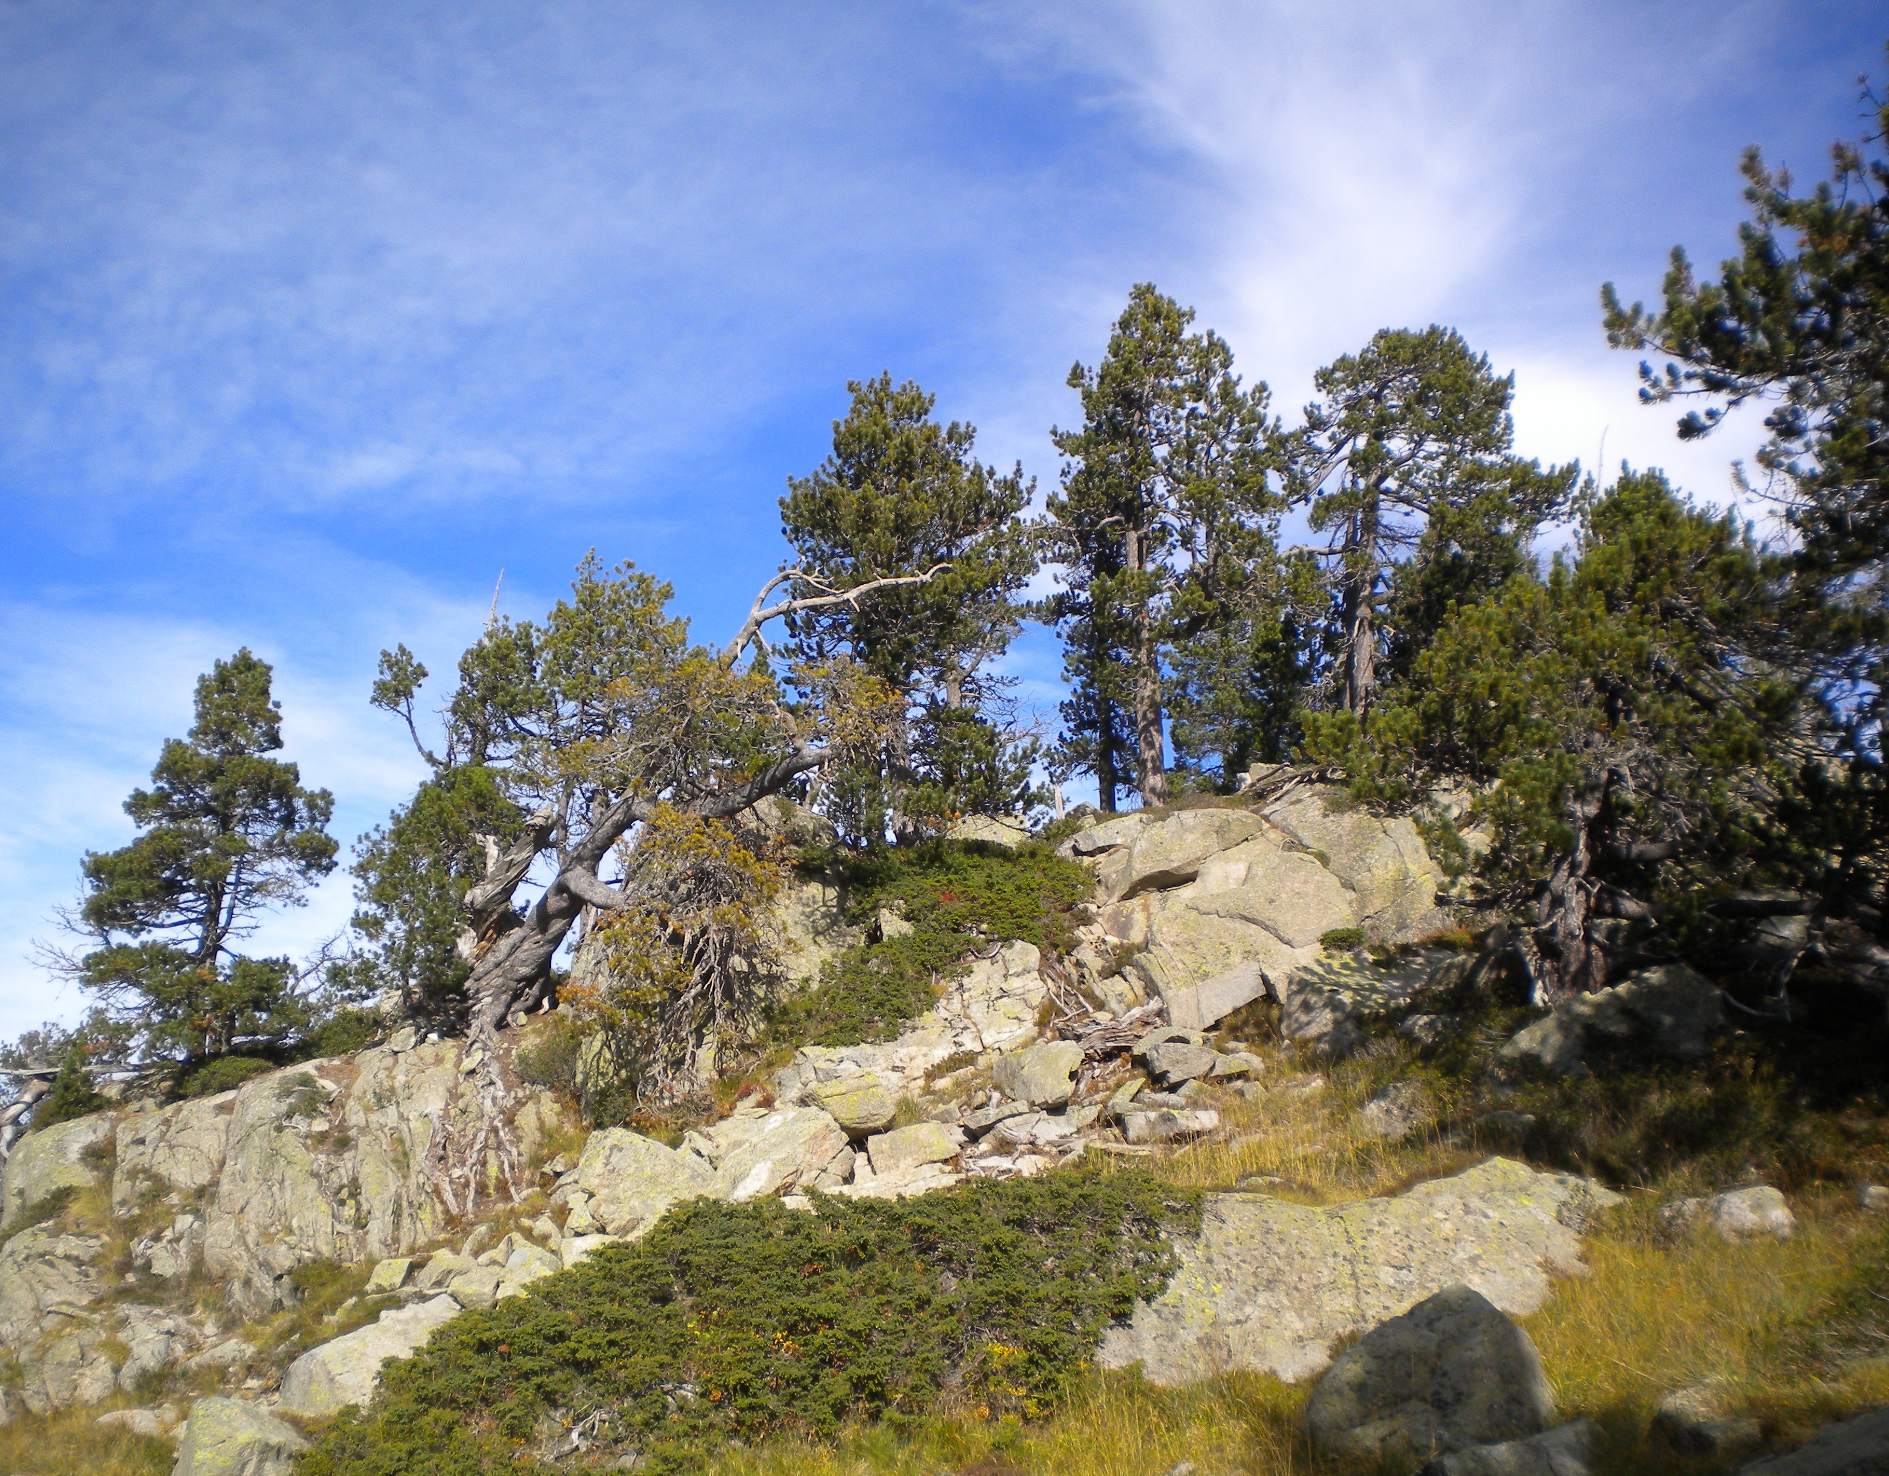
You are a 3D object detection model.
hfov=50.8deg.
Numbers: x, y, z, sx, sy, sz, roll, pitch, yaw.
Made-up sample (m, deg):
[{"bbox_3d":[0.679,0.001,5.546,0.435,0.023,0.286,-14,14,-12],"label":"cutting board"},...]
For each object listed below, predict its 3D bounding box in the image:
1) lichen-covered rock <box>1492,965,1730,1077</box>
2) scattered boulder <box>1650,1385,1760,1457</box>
[{"bbox_3d":[4.179,1.767,12.500,1.378,0.729,1.000,-2,-7,18],"label":"lichen-covered rock"},{"bbox_3d":[2.793,2.503,7.300,0.389,0.224,0.360,-3,-7,21],"label":"scattered boulder"}]

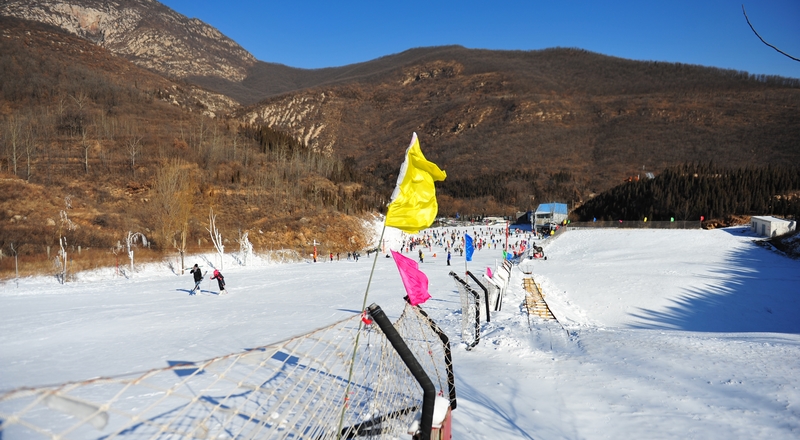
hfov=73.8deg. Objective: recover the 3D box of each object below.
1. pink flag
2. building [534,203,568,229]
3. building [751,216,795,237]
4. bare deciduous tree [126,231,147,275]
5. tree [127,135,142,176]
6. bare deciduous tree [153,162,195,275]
[{"bbox_3d":[0.124,0.692,6.300,0.460,0.650,0.200,0,3,-6],"label":"pink flag"},{"bbox_3d":[49.751,-0.394,175.000,8.000,10.300,8.700,2,4,40],"label":"building"},{"bbox_3d":[69.700,1.300,99.600,4.000,2.900,10.800,1,3,17],"label":"building"},{"bbox_3d":[-24.723,3.143,50.000,1.900,4.200,1.600,0,3,0],"label":"bare deciduous tree"},{"bbox_3d":[-59.786,-14.524,120.000,3.600,9.000,3.400,0,3,0],"label":"tree"},{"bbox_3d":[-22.952,-0.405,54.000,4.200,11.500,4.000,0,3,0],"label":"bare deciduous tree"}]

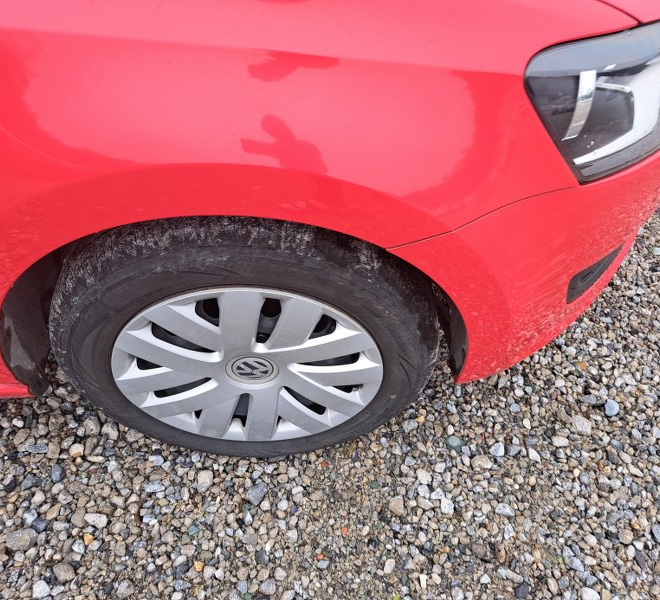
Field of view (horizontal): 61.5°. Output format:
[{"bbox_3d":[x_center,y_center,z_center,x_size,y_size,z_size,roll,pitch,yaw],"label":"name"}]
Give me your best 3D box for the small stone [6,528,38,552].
[{"bbox_3d":[-0.539,0.420,0.972,0.050,0.027,0.035,-6,49,-6],"label":"small stone"}]

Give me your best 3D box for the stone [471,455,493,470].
[{"bbox_3d":[0.292,0.313,1.068,0.039,0.022,0.029,5,49,5],"label":"stone"}]

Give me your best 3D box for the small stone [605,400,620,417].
[{"bbox_3d":[0.583,0.223,1.148,0.025,0.020,0.038,22,52,19],"label":"small stone"}]

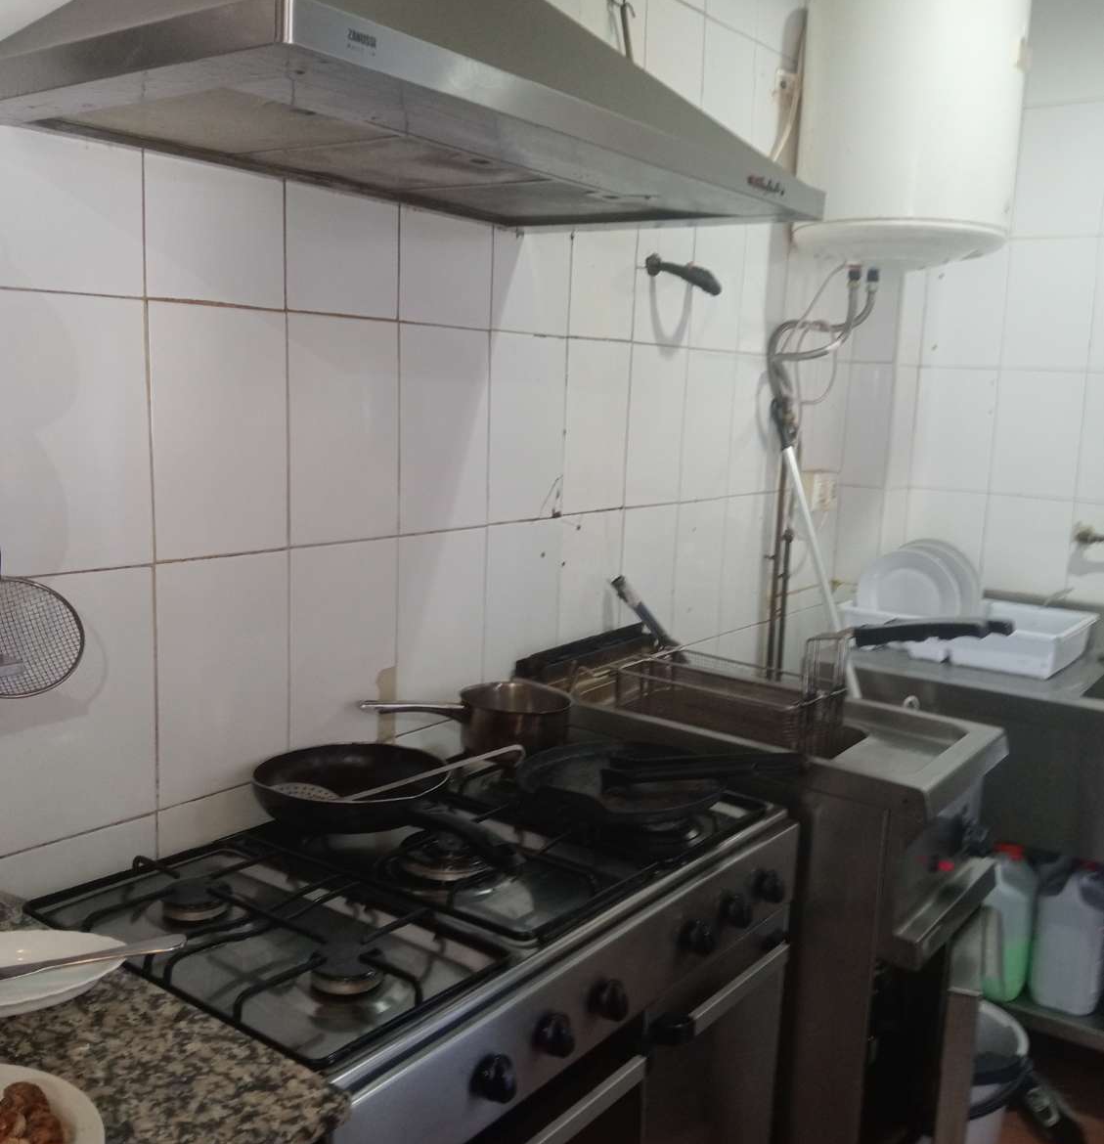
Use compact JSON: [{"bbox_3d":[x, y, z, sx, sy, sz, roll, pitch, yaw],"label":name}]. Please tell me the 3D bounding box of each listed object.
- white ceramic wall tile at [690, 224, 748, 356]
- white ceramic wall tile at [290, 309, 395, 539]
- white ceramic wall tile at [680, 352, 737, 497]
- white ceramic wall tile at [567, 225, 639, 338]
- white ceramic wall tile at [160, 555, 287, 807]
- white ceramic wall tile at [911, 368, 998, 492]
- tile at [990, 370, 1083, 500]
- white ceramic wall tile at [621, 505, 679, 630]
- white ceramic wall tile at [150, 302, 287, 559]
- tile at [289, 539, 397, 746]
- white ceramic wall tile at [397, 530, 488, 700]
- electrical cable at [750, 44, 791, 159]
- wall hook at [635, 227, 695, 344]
[{"bbox_3d":[0.325,-0.591,2.344,0.010,0.300,0.200,8,11,36],"label":"white ceramic wall tile"},{"bbox_3d":[-0.282,-0.190,1.600,0.010,0.300,0.200,9,11,36],"label":"white ceramic wall tile"},{"bbox_3d":[0.316,-0.295,2.391,0.010,0.300,0.200,8,11,36],"label":"white ceramic wall tile"},{"bbox_3d":[0.086,-0.551,2.030,0.010,0.300,0.200,9,11,36],"label":"white ceramic wall tile"},{"bbox_3d":[-0.410,0.128,1.482,0.010,0.300,0.200,8,11,36],"label":"white ceramic wall tile"},{"bbox_3d":[0.995,-0.351,2.941,0.200,0.300,0.010,9,11,36],"label":"white ceramic wall tile"},{"bbox_3d":[1.155,-0.327,2.824,0.200,0.300,0.010,9,11,36],"label":"tile"},{"bbox_3d":[0.183,0.021,2.282,0.010,0.300,0.200,9,11,36],"label":"white ceramic wall tile"},{"bbox_3d":[-0.400,-0.169,1.436,0.010,0.300,0.200,8,11,36],"label":"white ceramic wall tile"},{"bbox_3d":[-0.290,0.107,1.642,0.010,0.300,0.200,8,11,36],"label":"tile"},{"bbox_3d":[-0.173,0.085,1.803,0.010,0.300,0.200,9,11,36],"label":"white ceramic wall tile"},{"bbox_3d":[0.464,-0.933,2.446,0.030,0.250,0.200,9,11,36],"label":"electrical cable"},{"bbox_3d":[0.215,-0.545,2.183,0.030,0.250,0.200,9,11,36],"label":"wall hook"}]

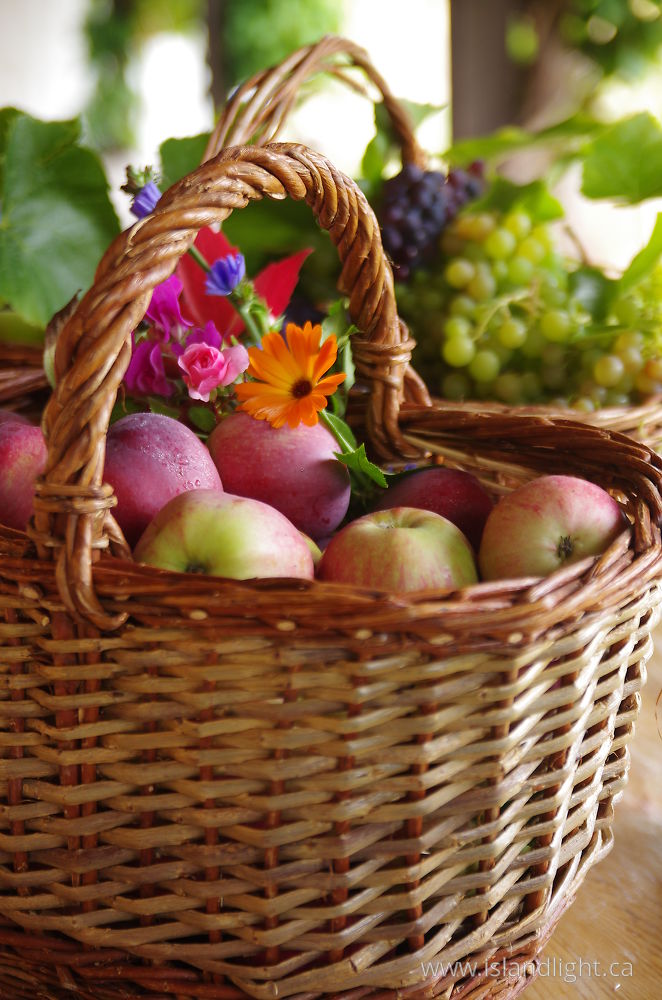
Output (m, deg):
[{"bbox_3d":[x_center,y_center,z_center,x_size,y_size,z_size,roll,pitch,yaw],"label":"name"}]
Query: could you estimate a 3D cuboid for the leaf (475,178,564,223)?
[{"bbox_3d":[0.114,-0.181,1.260,0.057,0.027,0.050,0,16,0],"label":"leaf"}]

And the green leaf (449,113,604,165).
[{"bbox_3d":[0.124,-0.231,1.330,0.100,0.033,0.075,0,16,0],"label":"green leaf"}]

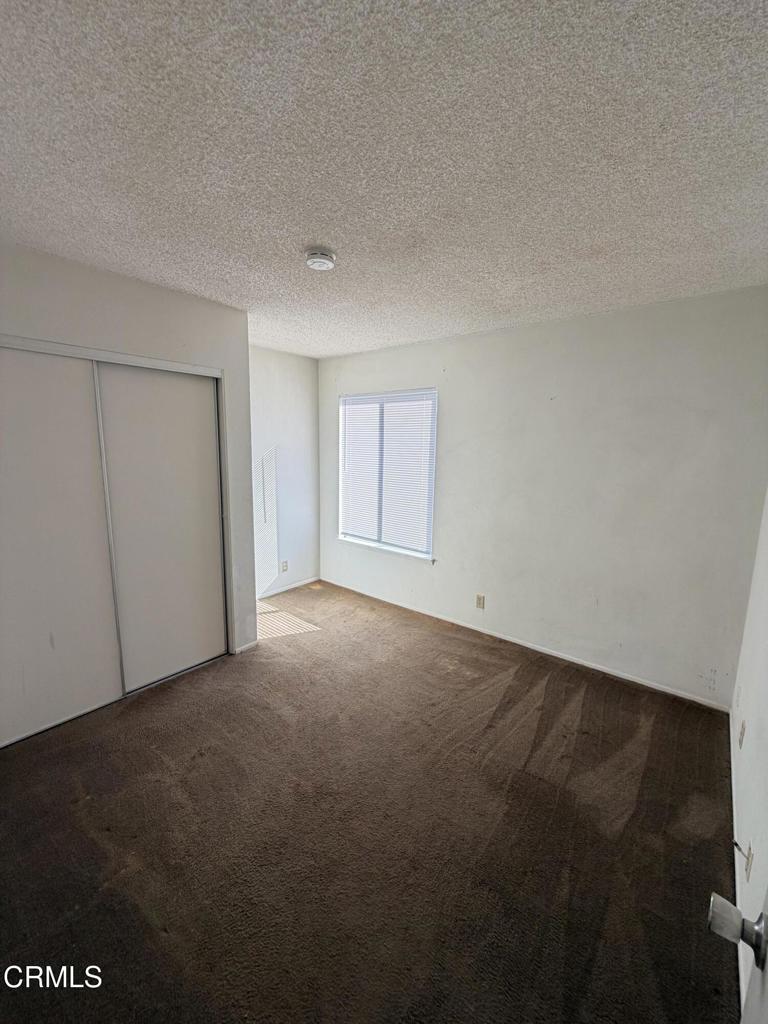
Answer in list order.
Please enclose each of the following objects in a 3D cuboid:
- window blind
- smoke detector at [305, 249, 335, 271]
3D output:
[{"bbox_3d":[0.002,-0.393,4.051,1.160,1.460,0.050,9,12,38],"label":"window blind"},{"bbox_3d":[-0.301,-1.198,1.976,0.140,0.040,0.140,1,10,0],"label":"smoke detector"}]

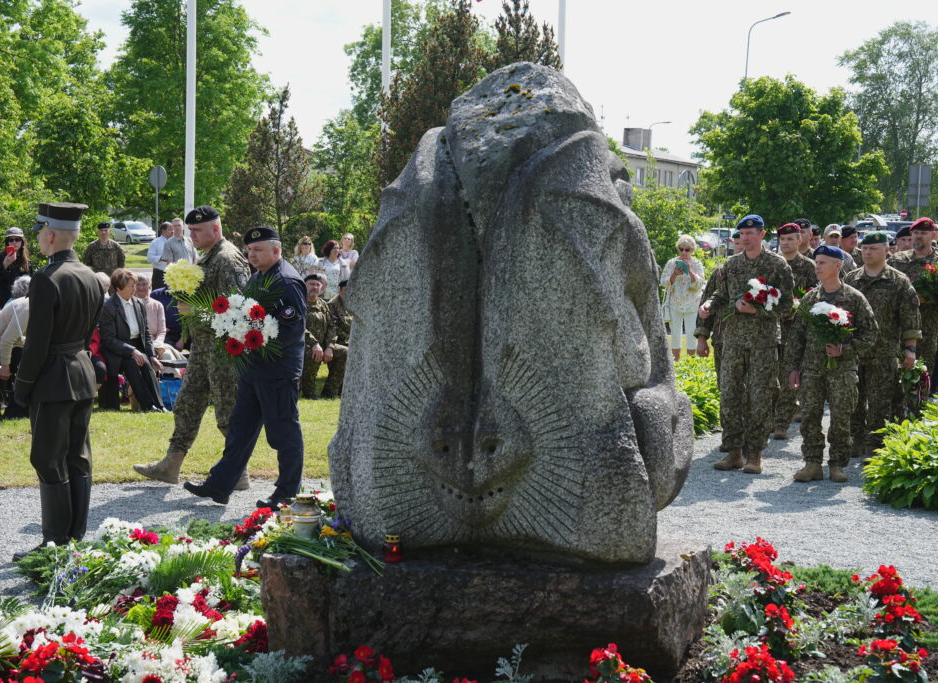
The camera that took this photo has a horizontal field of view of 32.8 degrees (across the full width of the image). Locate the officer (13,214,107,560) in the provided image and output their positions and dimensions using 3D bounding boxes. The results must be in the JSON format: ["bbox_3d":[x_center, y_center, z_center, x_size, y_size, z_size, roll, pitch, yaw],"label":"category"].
[{"bbox_3d":[-2.268,0.188,8.800,0.400,1.880,0.520,4,5,37],"label":"officer"}]

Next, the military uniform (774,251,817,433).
[{"bbox_3d":[2.869,0.009,14.000,0.580,1.560,0.360,3,4,18],"label":"military uniform"}]

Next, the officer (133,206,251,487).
[{"bbox_3d":[-1.871,0.037,10.700,0.760,1.860,0.580,0,4,-15],"label":"officer"}]

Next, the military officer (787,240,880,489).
[{"bbox_3d":[2.674,0.155,11.750,0.620,1.720,0.450,3,4,19],"label":"military officer"}]

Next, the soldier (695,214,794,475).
[{"bbox_3d":[2.023,0.020,11.700,0.660,1.870,0.500,3,5,27],"label":"soldier"}]

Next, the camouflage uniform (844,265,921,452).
[{"bbox_3d":[3.358,0.139,13.000,0.620,1.530,0.360,3,4,18],"label":"camouflage uniform"}]

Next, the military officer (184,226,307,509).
[{"bbox_3d":[-1.418,0.127,10.200,0.750,1.770,0.600,-1,5,-24],"label":"military officer"}]

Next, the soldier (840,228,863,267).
[{"bbox_3d":[3.910,-0.232,16.200,0.580,1.800,0.420,2,4,14],"label":"soldier"}]

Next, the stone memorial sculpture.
[{"bbox_3d":[0.215,-0.167,7.200,1.500,2.120,1.000,2,4,11],"label":"stone memorial sculpture"}]

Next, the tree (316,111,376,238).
[{"bbox_3d":[-2.572,-2.842,34.000,2.000,4.300,2.000,1,4,0],"label":"tree"}]

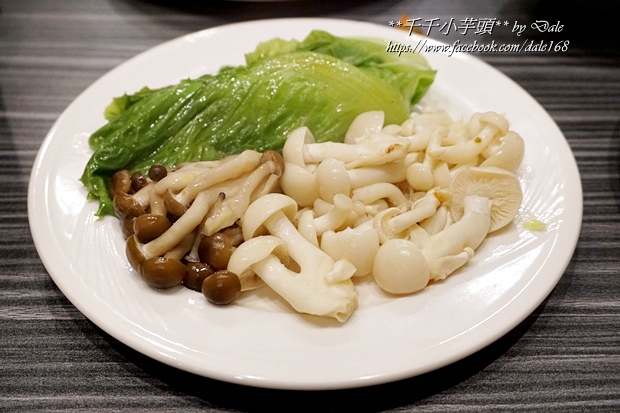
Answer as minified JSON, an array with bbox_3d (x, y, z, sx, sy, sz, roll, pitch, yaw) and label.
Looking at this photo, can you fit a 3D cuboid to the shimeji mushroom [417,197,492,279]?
[{"bbox_3d":[0.059,0.013,0.281,0.021,0.016,0.038,29,62,26],"label":"shimeji mushroom"}]

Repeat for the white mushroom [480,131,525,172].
[{"bbox_3d":[0.087,-0.025,0.311,0.020,0.017,0.019,-12,46,-11],"label":"white mushroom"}]

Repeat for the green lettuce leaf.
[{"bbox_3d":[-0.024,-0.050,0.335,0.175,0.035,0.080,-20,48,-18],"label":"green lettuce leaf"}]

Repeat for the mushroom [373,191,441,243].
[{"bbox_3d":[0.039,0.004,0.281,0.029,0.015,0.015,-30,52,-21],"label":"mushroom"}]

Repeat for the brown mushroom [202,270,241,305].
[{"bbox_3d":[-0.034,0.031,0.267,0.015,0.013,0.015,0,45,0],"label":"brown mushroom"}]

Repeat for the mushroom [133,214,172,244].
[{"bbox_3d":[-0.063,0.009,0.276,0.016,0.013,0.013,0,45,0],"label":"mushroom"}]

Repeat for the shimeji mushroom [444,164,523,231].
[{"bbox_3d":[0.074,-0.003,0.291,0.030,0.029,0.014,4,19,17],"label":"shimeji mushroom"}]

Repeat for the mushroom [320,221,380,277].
[{"bbox_3d":[0.016,0.017,0.277,0.024,0.019,0.021,0,45,0],"label":"mushroom"}]

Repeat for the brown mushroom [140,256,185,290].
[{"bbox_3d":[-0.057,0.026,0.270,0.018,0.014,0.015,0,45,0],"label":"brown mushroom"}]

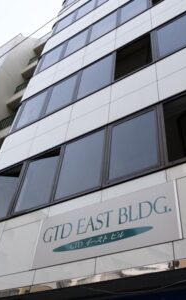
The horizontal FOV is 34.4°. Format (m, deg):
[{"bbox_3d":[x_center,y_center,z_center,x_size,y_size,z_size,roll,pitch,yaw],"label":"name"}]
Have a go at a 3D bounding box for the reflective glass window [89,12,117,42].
[{"bbox_3d":[0.349,-4.479,10.915,1.169,1.543,0.100,-22,-51,27],"label":"reflective glass window"}]

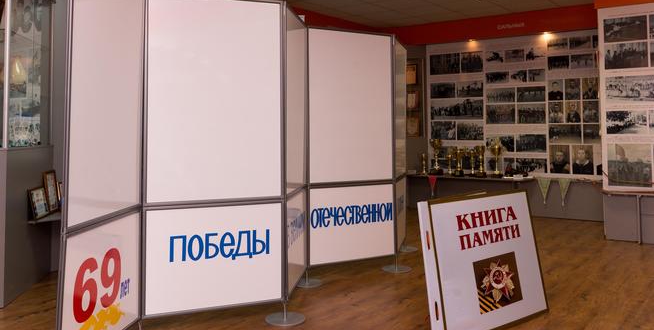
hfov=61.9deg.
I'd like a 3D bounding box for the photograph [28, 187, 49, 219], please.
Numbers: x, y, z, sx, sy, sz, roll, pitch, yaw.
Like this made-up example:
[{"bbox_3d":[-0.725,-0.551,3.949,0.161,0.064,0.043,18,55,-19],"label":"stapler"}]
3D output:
[{"bbox_3d":[-2.300,0.308,4.361,0.025,0.250,0.330,-14,6,-12],"label":"photograph"}]

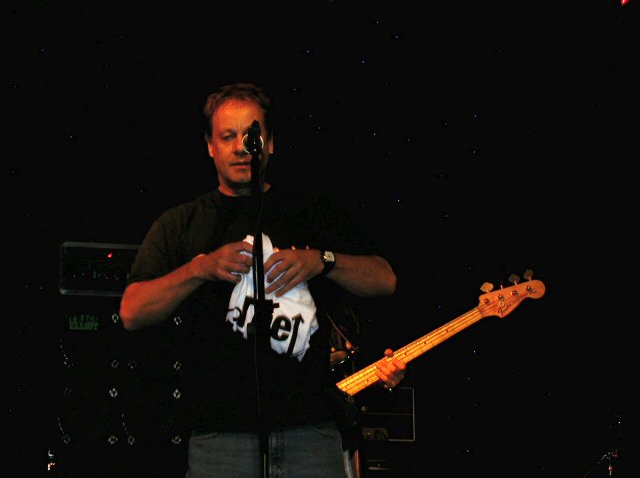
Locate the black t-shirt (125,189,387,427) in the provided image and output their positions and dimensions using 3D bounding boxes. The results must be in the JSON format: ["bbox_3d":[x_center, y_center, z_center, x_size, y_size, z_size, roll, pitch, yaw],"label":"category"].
[{"bbox_3d":[-0.164,0.172,4.200,0.630,0.610,0.330,0,-6,0],"label":"black t-shirt"}]

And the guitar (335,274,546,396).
[{"bbox_3d":[0.186,0.408,5.390,1.165,0.335,0.080,-29,-12,12],"label":"guitar"}]

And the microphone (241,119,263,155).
[{"bbox_3d":[-0.154,-0.238,3.970,0.052,0.052,0.163,0,-18,-5],"label":"microphone"}]

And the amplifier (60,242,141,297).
[{"bbox_3d":[-0.875,0.144,7.344,0.540,0.230,0.300,2,-6,-15],"label":"amplifier"}]

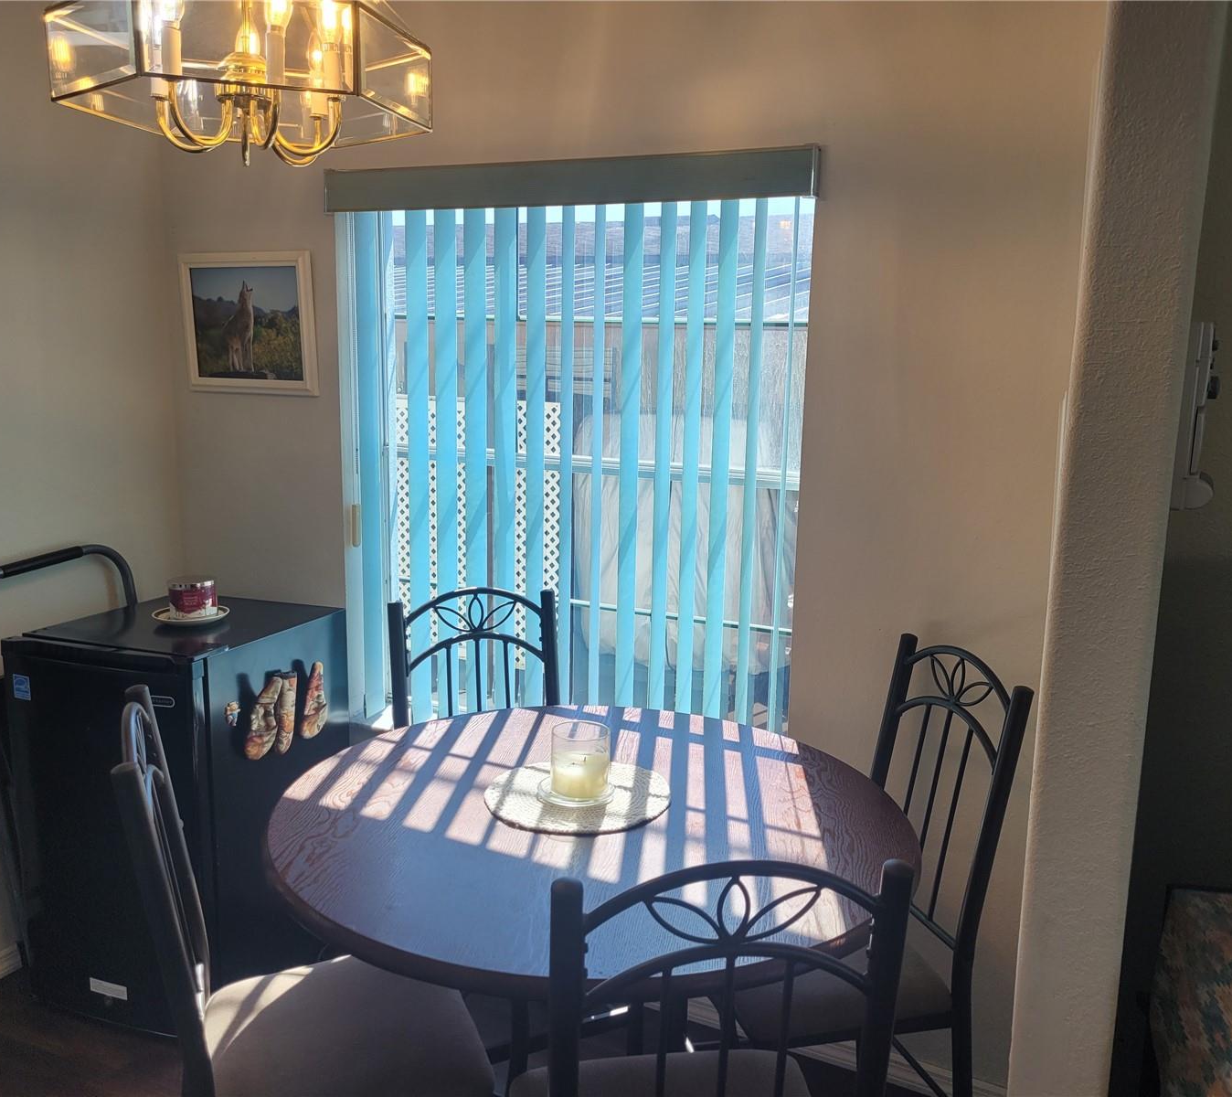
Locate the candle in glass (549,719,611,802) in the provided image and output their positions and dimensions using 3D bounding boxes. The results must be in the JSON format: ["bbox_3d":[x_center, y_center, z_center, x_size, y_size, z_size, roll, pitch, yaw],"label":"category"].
[{"bbox_3d":[-0.060,0.362,1.883,0.100,0.103,0.100,2,10,0],"label":"candle in glass"}]

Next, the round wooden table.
[{"bbox_3d":[-0.047,0.803,1.923,1.065,0.750,1.065,2,10,0],"label":"round wooden table"}]

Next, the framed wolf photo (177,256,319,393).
[{"bbox_3d":[-0.928,-0.566,2.777,0.430,0.345,0.025,7,14,25],"label":"framed wolf photo"}]

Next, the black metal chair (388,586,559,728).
[{"bbox_3d":[-0.235,0.615,2.317,0.420,0.972,0.500,-3,11,-25],"label":"black metal chair"}]

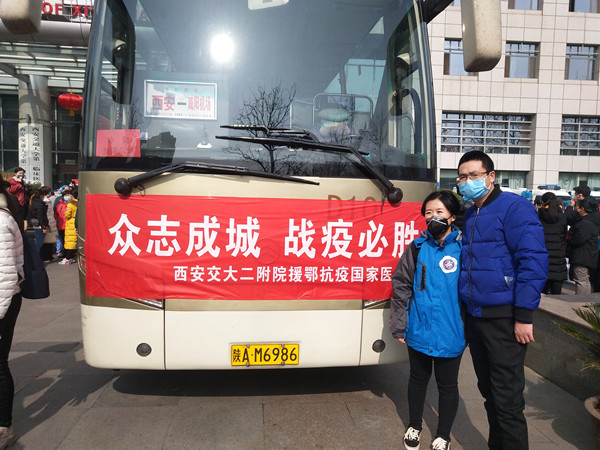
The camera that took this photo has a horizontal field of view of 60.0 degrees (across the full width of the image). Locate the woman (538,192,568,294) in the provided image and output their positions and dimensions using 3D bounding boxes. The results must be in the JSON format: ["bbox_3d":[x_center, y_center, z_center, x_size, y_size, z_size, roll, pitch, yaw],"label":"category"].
[{"bbox_3d":[3.568,0.320,7.400,0.480,1.570,0.340,2,4,11],"label":"woman"}]

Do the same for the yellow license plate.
[{"bbox_3d":[-0.223,0.856,3.412,0.440,0.140,0.020,1,4,-6],"label":"yellow license plate"}]

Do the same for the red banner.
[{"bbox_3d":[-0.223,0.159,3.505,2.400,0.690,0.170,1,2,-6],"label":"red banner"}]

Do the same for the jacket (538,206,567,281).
[{"bbox_3d":[3.568,0.278,7.400,0.460,1.020,0.320,2,4,11],"label":"jacket"}]

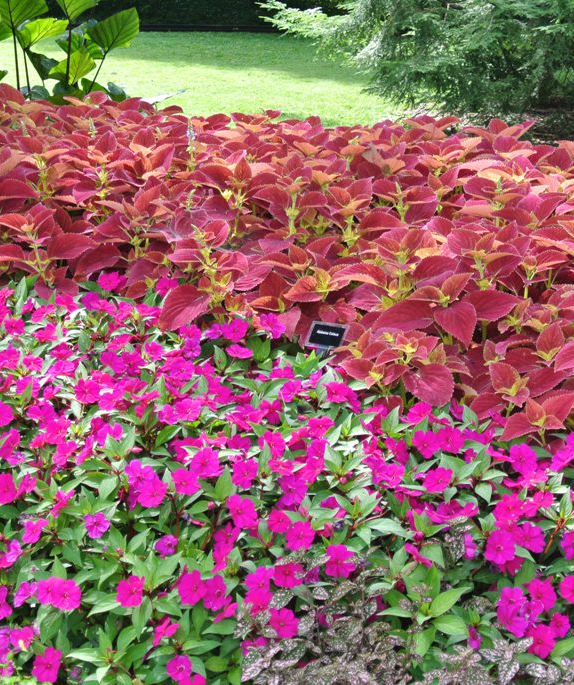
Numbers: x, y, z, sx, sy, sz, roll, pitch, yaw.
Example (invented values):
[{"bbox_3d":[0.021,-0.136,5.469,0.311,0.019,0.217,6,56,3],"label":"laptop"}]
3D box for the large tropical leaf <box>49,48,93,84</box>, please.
[{"bbox_3d":[-0.769,-0.989,6.200,0.160,0.140,0.070,0,38,0],"label":"large tropical leaf"}]

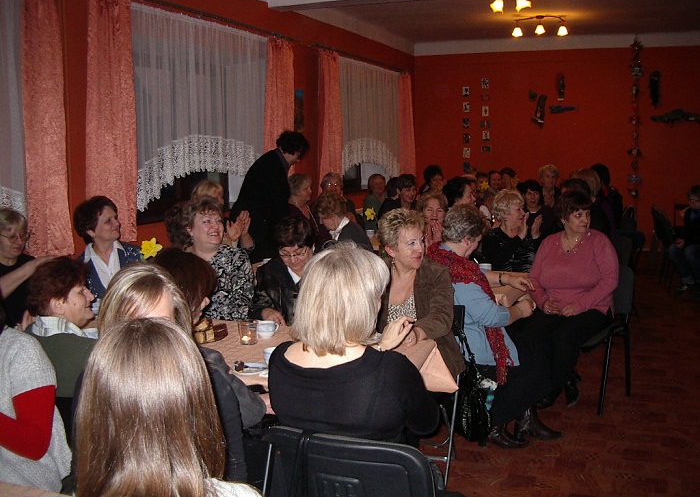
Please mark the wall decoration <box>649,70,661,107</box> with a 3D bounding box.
[{"bbox_3d":[4.345,-2.269,10.964,0.170,0.550,0.100,3,8,22],"label":"wall decoration"}]

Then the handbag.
[{"bbox_3d":[0.593,0.605,3.720,0.150,0.630,0.240,-4,8,-24],"label":"handbag"}]

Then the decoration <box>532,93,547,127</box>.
[{"bbox_3d":[2.860,-2.098,11.597,0.190,0.510,0.090,3,8,22],"label":"decoration"}]

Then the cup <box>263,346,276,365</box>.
[{"bbox_3d":[-0.271,0.399,2.809,0.100,0.074,0.085,0,8,0],"label":"cup"}]

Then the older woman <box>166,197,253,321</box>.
[{"bbox_3d":[-0.686,0.406,3.750,0.520,1.280,0.620,-3,8,-18],"label":"older woman"}]

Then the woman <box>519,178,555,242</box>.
[{"bbox_3d":[1.509,0.072,6.250,0.500,1.260,0.620,0,8,0],"label":"woman"}]

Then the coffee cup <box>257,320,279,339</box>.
[{"bbox_3d":[-0.341,0.335,3.170,0.098,0.067,0.080,0,8,0],"label":"coffee cup"}]

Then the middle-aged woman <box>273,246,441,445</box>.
[{"bbox_3d":[0.044,0.608,2.301,0.530,1.290,0.780,2,8,20],"label":"middle-aged woman"}]

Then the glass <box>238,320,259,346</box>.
[{"bbox_3d":[-0.409,0.340,3.100,0.078,0.086,0.078,0,8,0],"label":"glass"}]

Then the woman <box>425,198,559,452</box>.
[{"bbox_3d":[0.752,0.395,4.000,0.700,1.220,0.480,-3,8,-18],"label":"woman"}]

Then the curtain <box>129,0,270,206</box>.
[{"bbox_3d":[-1.196,-1.162,6.642,0.100,1.508,2.093,3,8,22],"label":"curtain"}]

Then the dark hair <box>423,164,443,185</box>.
[{"bbox_3d":[0.811,-0.727,7.600,0.190,0.220,0.210,-6,9,-37],"label":"dark hair"}]

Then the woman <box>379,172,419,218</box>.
[{"bbox_3d":[0.505,-0.086,7.404,0.460,1.260,0.650,-1,8,-8],"label":"woman"}]

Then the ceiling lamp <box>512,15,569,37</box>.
[{"bbox_3d":[2.330,-2.716,9.400,0.660,0.250,0.150,3,8,22],"label":"ceiling lamp"}]

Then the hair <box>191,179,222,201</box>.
[{"bbox_3d":[-0.934,-0.358,5.000,0.210,0.220,0.190,5,9,36],"label":"hair"}]

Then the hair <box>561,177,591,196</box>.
[{"bbox_3d":[1.828,-0.484,6.200,0.230,0.200,0.190,1,8,12],"label":"hair"}]

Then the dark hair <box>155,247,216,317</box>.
[{"bbox_3d":[-0.506,0.108,2.380,0.180,0.230,0.210,1,8,8],"label":"dark hair"}]

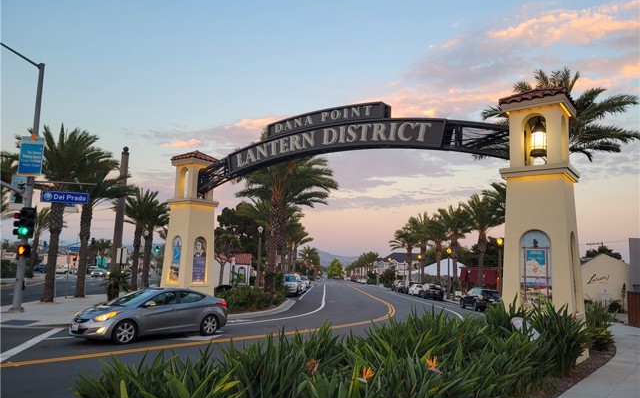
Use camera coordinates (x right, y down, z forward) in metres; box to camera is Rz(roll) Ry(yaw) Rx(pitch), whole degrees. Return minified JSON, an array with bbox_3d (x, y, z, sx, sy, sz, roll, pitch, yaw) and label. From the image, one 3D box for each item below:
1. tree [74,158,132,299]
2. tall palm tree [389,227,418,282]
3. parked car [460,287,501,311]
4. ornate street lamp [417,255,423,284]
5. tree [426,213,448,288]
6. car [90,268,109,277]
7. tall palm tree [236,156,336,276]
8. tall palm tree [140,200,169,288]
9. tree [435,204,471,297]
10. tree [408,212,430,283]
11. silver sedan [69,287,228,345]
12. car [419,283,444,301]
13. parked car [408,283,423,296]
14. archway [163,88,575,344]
[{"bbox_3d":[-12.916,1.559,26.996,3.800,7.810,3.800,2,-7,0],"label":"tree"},{"bbox_3d":[12.519,8.448,68.576,4.000,9.070,4.000,2,-7,0],"label":"tall palm tree"},{"bbox_3d":[11.046,6.740,32.722,1.820,1.620,4.500,2,-7,1],"label":"parked car"},{"bbox_3d":[12.952,9.699,62.377,0.550,5.050,0.550,1,-9,1],"label":"ornate street lamp"},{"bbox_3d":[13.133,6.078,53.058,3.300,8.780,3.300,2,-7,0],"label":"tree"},{"bbox_3d":[-35.320,11.774,77.000,1.820,1.550,4.600,3,-7,-12],"label":"car"},{"bbox_3d":[-1.907,1.129,26.683,5.400,9.140,5.400,1,-9,1],"label":"tall palm tree"},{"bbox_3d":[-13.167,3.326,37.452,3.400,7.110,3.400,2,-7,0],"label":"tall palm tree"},{"bbox_3d":[12.757,4.988,45.674,3.800,9.020,3.800,1,-9,1],"label":"tree"},{"bbox_3d":[12.668,6.653,59.251,3.700,10.050,3.700,1,-9,1],"label":"tree"},{"bbox_3d":[-4.804,3.250,14.082,1.790,1.435,4.530,-4,-9,39],"label":"silver sedan"},{"bbox_3d":[11.486,9.410,49.419,1.820,1.580,4.500,2,-7,1],"label":"car"},{"bbox_3d":[11.678,10.804,57.413,1.780,1.520,4.200,1,-9,1],"label":"parked car"},{"bbox_3d":[0.017,0.777,16.450,15.784,7.008,1.650,-4,-9,38],"label":"archway"}]

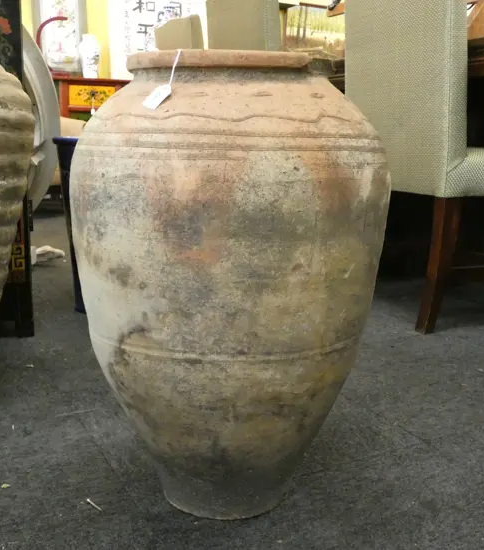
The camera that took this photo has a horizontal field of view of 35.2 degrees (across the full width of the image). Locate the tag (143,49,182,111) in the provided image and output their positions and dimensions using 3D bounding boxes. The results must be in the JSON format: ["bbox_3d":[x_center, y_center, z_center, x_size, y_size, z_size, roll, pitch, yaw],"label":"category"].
[{"bbox_3d":[-0.083,-0.215,0.846,0.026,0.081,0.011,17,-16,32],"label":"tag"}]

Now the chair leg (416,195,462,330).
[{"bbox_3d":[0.499,-0.025,1.946,0.054,0.356,0.044,5,7,-24],"label":"chair leg"}]

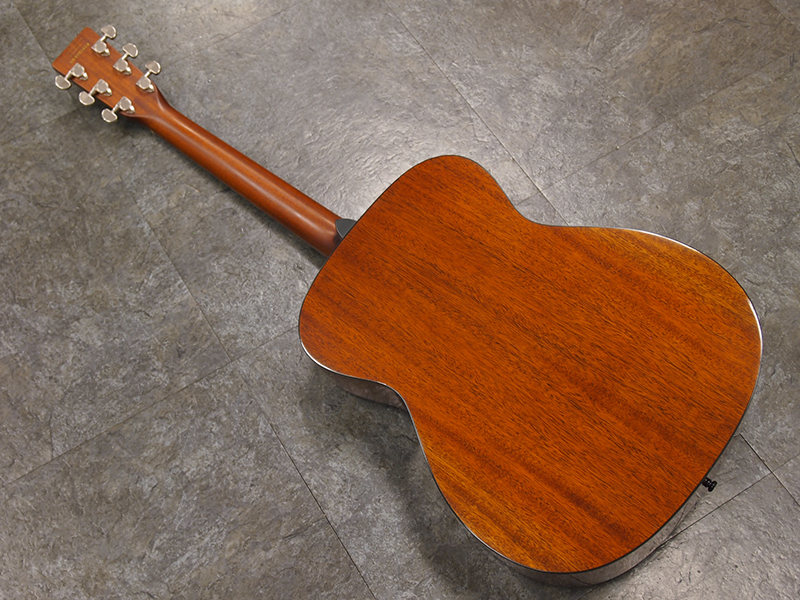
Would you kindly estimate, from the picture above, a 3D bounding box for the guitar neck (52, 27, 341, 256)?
[{"bbox_3d":[-0.252,-0.208,1.504,0.496,0.080,0.110,35,78,20],"label":"guitar neck"}]

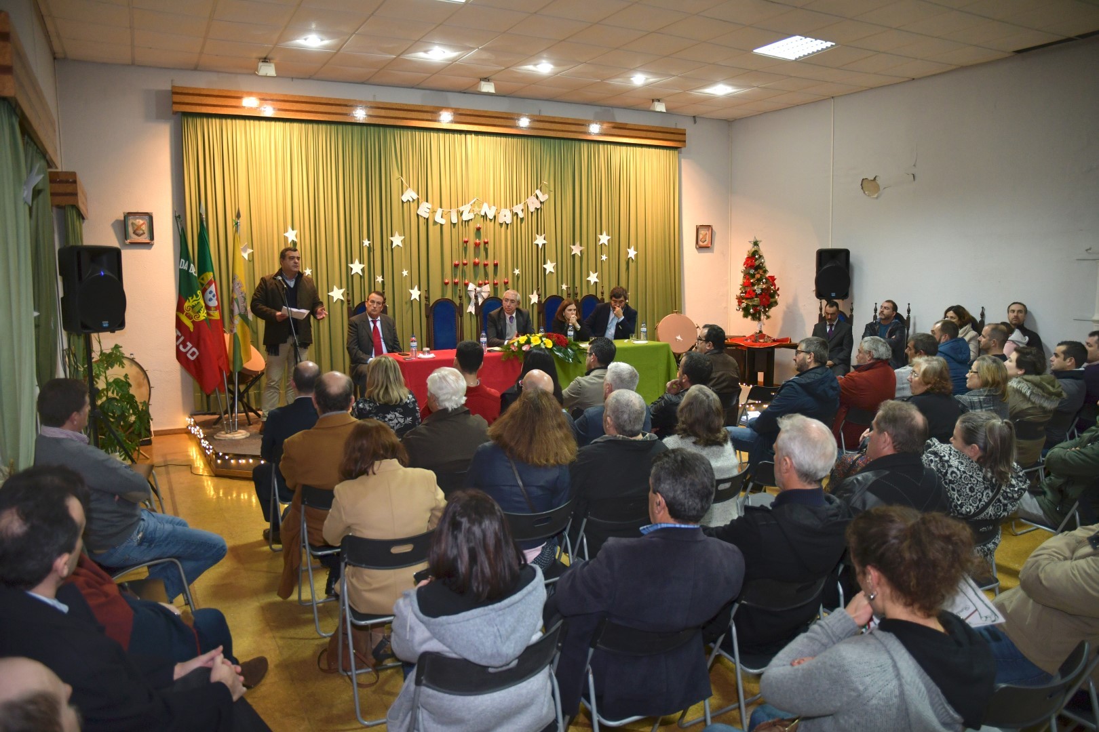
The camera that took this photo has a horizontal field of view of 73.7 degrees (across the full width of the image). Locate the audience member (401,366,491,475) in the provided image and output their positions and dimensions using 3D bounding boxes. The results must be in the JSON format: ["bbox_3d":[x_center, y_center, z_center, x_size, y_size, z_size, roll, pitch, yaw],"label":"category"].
[{"bbox_3d":[-0.641,0.633,4.173,0.530,1.306,0.780,-4,10,-27],"label":"audience member"}]

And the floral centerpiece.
[{"bbox_3d":[-0.030,-0.211,6.861,0.750,0.270,0.420,-5,9,-28],"label":"floral centerpiece"}]

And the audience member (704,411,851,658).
[{"bbox_3d":[0.701,0.782,2.812,0.560,1.290,0.820,-5,10,-24],"label":"audience member"}]

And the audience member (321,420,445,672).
[{"bbox_3d":[-0.744,0.810,3.151,0.520,1.261,0.760,-4,10,-26],"label":"audience member"}]

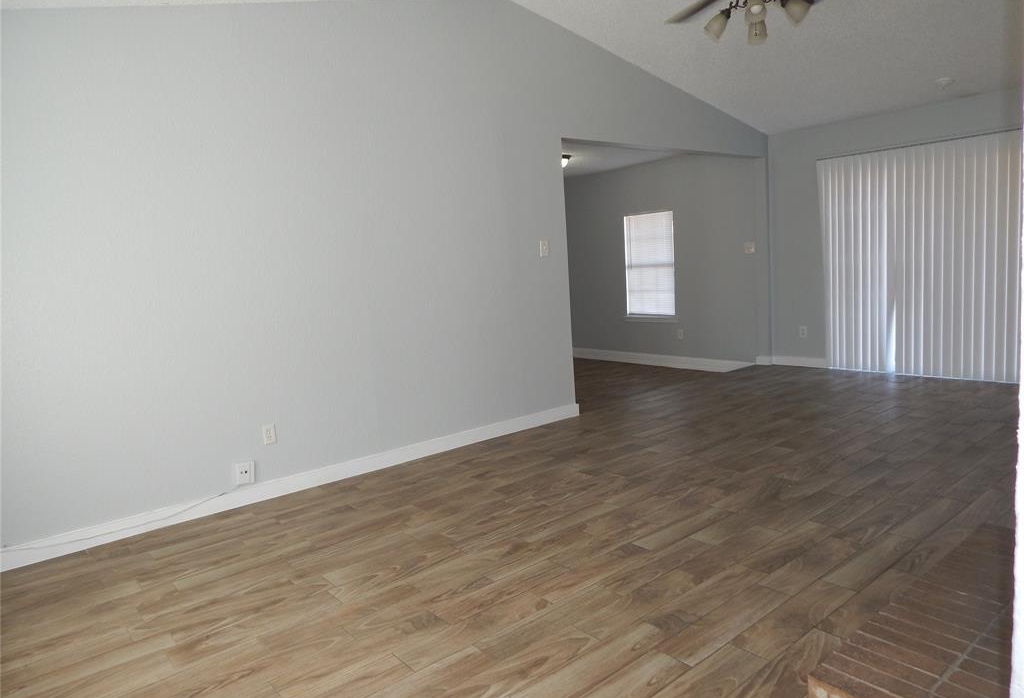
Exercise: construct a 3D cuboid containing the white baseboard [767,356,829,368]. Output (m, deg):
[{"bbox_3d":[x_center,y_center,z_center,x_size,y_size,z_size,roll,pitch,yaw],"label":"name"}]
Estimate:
[{"bbox_3d":[3.064,0.138,7.248,0.018,0.097,0.626,-10,9,-39],"label":"white baseboard"}]

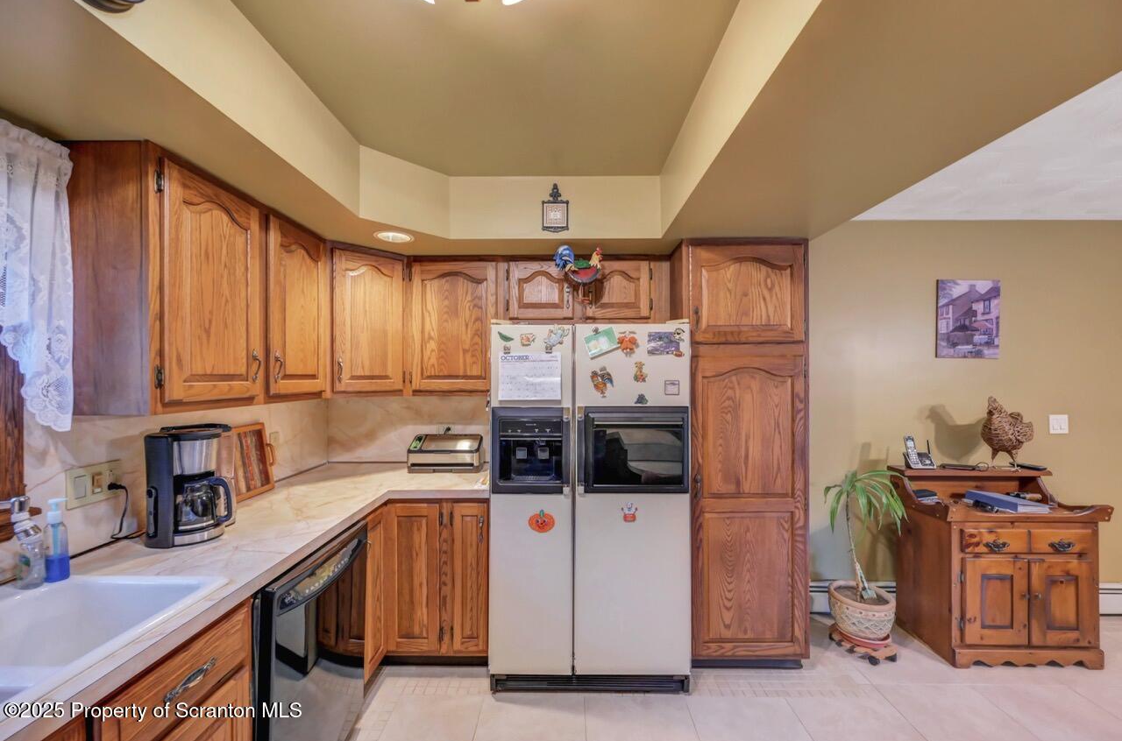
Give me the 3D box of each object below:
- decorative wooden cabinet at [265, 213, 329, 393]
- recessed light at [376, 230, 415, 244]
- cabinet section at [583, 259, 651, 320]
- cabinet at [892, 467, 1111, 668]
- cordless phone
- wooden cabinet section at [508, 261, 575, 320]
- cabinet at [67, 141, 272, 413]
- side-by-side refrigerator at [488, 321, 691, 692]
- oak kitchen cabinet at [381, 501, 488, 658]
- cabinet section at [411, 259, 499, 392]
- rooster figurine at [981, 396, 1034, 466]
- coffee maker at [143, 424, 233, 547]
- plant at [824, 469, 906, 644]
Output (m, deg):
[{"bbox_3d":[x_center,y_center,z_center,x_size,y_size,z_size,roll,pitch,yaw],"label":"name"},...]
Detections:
[{"bbox_3d":[-1.282,-0.236,1.878,0.330,0.760,0.430,0,0,1],"label":"decorative wooden cabinet"},{"bbox_3d":[-0.774,-0.622,2.016,0.182,0.030,0.182,0,0,1],"label":"recessed light"},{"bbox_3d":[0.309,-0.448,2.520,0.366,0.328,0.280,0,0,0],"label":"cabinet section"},{"bbox_3d":[2.357,1.040,2.402,0.825,0.950,0.430,0,0,1],"label":"cabinet"},{"bbox_3d":[2.158,0.485,2.635,0.145,0.190,0.100,0,0,0],"label":"cordless phone"},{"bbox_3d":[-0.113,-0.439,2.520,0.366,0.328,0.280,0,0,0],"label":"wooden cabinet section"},{"bbox_3d":[-1.304,-0.259,1.466,0.313,0.757,0.527,0,0,0],"label":"cabinet"},{"bbox_3d":[0.140,0.652,2.315,0.910,1.735,0.730,0,0,1],"label":"side-by-side refrigerator"},{"bbox_3d":[-0.610,1.021,2.428,0.526,0.798,0.615,0,0,0],"label":"oak kitchen cabinet"},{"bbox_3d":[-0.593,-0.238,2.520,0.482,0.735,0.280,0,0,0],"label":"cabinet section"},{"bbox_3d":[2.575,0.357,2.515,0.320,0.420,0.180,0,0,-21],"label":"rooster figurine"},{"bbox_3d":[-1.268,0.387,1.510,0.245,0.377,0.200,0,0,0],"label":"coffee maker"},{"bbox_3d":[1.660,0.985,2.380,0.400,0.900,0.400,0,0,1],"label":"plant"}]

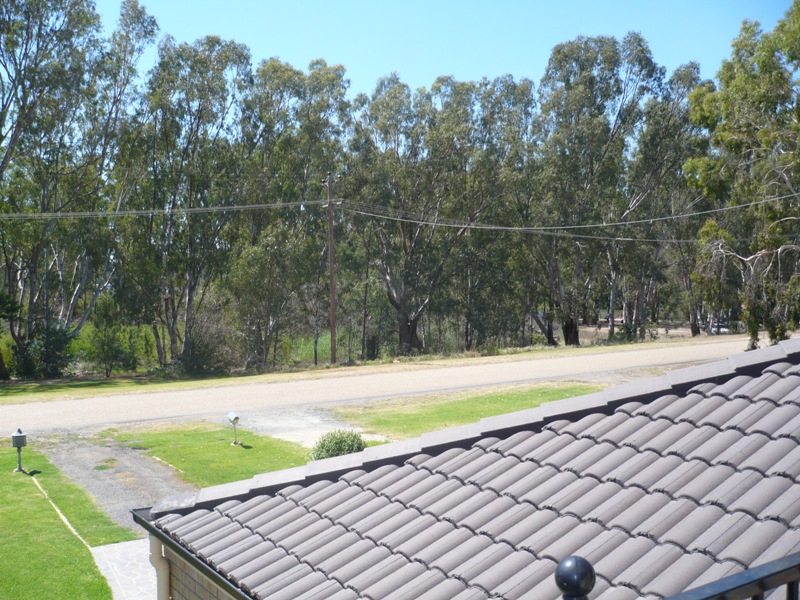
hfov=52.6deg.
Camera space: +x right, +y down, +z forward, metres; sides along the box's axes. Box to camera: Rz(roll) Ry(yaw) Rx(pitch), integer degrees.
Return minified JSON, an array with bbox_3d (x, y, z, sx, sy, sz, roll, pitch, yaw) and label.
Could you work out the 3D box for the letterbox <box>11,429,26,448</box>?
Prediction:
[{"bbox_3d":[-8.996,3.263,19.100,0.320,0.430,0.360,-1,1,-39],"label":"letterbox"}]

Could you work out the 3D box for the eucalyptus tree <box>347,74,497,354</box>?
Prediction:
[{"bbox_3d":[1.382,-5.496,52.000,9.600,18.000,9.400,0,1,0],"label":"eucalyptus tree"}]

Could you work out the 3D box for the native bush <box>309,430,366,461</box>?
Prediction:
[{"bbox_3d":[-1.493,3.598,19.800,1.500,0.850,1.450,0,1,0],"label":"native bush"}]

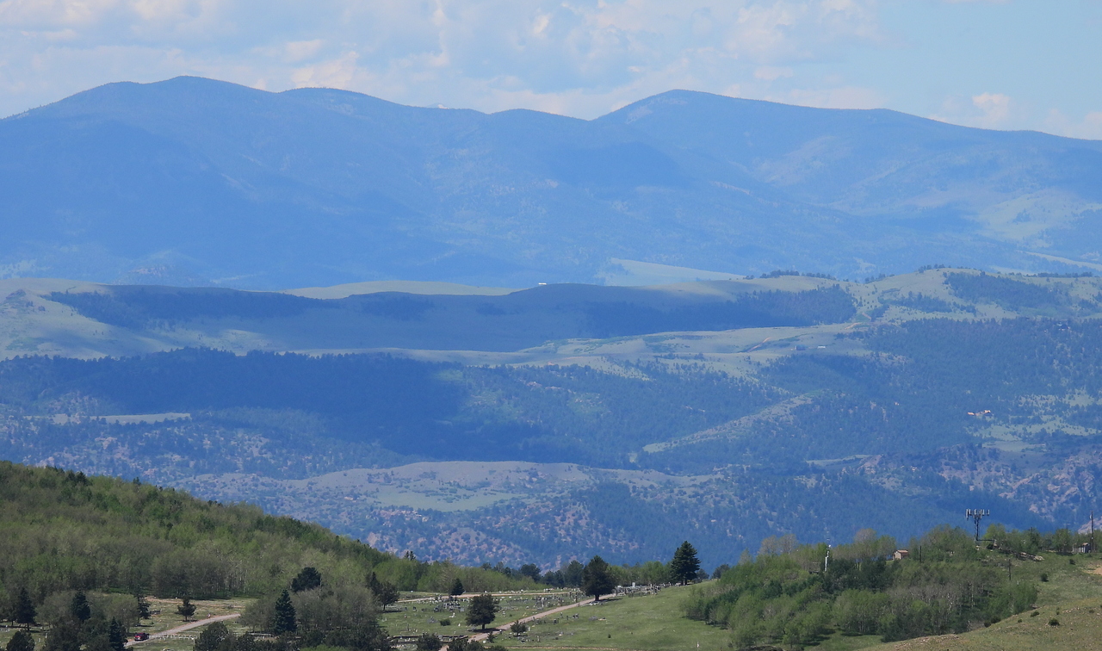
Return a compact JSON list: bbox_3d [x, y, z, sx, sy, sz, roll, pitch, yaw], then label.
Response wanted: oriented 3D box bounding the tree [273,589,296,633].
[{"bbox_3d":[-69.590,74.930,2910.000,6.300,12.030,6.110,0,1,0],"label":"tree"}]

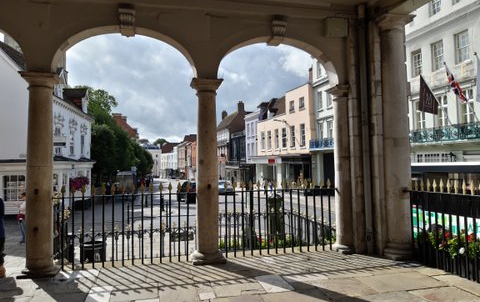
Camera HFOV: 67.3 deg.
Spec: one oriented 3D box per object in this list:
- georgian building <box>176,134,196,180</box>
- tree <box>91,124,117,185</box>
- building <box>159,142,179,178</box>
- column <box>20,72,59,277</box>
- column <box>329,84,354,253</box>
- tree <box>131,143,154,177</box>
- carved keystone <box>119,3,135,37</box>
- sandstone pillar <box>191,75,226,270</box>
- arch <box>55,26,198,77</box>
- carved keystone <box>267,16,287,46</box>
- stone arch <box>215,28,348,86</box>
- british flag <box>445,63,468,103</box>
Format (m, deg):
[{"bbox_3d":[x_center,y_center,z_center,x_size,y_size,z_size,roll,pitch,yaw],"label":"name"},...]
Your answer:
[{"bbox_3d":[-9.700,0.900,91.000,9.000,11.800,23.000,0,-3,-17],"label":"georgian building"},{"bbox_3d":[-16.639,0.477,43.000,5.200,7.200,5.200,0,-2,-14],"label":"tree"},{"bbox_3d":[-25.814,3.479,132.000,9.000,13.000,13.000,1,-3,-39],"label":"building"},{"bbox_3d":[-3.080,0.327,5.581,0.497,3.065,0.497,0,-3,-14],"label":"column"},{"bbox_3d":[1.962,0.303,6.834,0.478,3.051,0.478,0,-3,-14],"label":"column"},{"bbox_3d":[-18.738,1.748,70.000,5.000,6.500,5.000,0,-2,-14],"label":"tree"},{"bbox_3d":[-1.812,-2.075,5.806,0.240,0.430,0.420,0,-2,-14],"label":"carved keystone"},{"bbox_3d":[-0.549,0.329,6.114,0.550,3.020,0.550,0,-2,-14],"label":"sandstone pillar"},{"bbox_3d":[-1.878,-1.634,6.011,2.281,0.838,0.390,0,-3,-14],"label":"arch"},{"bbox_3d":[0.592,-2.114,6.396,0.240,0.420,0.420,0,-2,-14],"label":"carved keystone"},{"bbox_3d":[0.685,-1.658,6.669,2.359,0.858,0.390,0,-3,-14],"label":"stone arch"},{"bbox_3d":[11.531,-3.568,19.200,1.300,2.000,0.450,0,-2,-14],"label":"british flag"}]

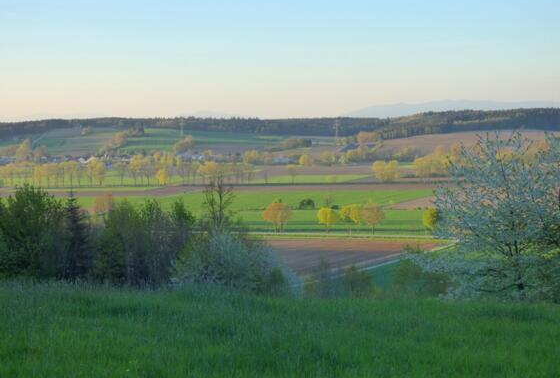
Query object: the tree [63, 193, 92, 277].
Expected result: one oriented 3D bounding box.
[{"bbox_3d":[-10.430,2.520,65.000,1.650,4.690,1.600,0,3,0],"label":"tree"}]

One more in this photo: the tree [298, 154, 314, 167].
[{"bbox_3d":[17.430,-18.750,830.000,10.520,9.210,10.210,0,3,0],"label":"tree"}]

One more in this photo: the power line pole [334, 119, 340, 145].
[{"bbox_3d":[54.680,-54.680,1200.000,5.710,26.630,4.500,0,3,0],"label":"power line pole"}]

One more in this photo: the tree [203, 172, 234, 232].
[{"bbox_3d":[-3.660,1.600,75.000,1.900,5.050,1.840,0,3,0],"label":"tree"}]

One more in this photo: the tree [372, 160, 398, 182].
[{"bbox_3d":[53.510,-9.260,640.000,13.190,11.410,12.790,0,3,0],"label":"tree"}]

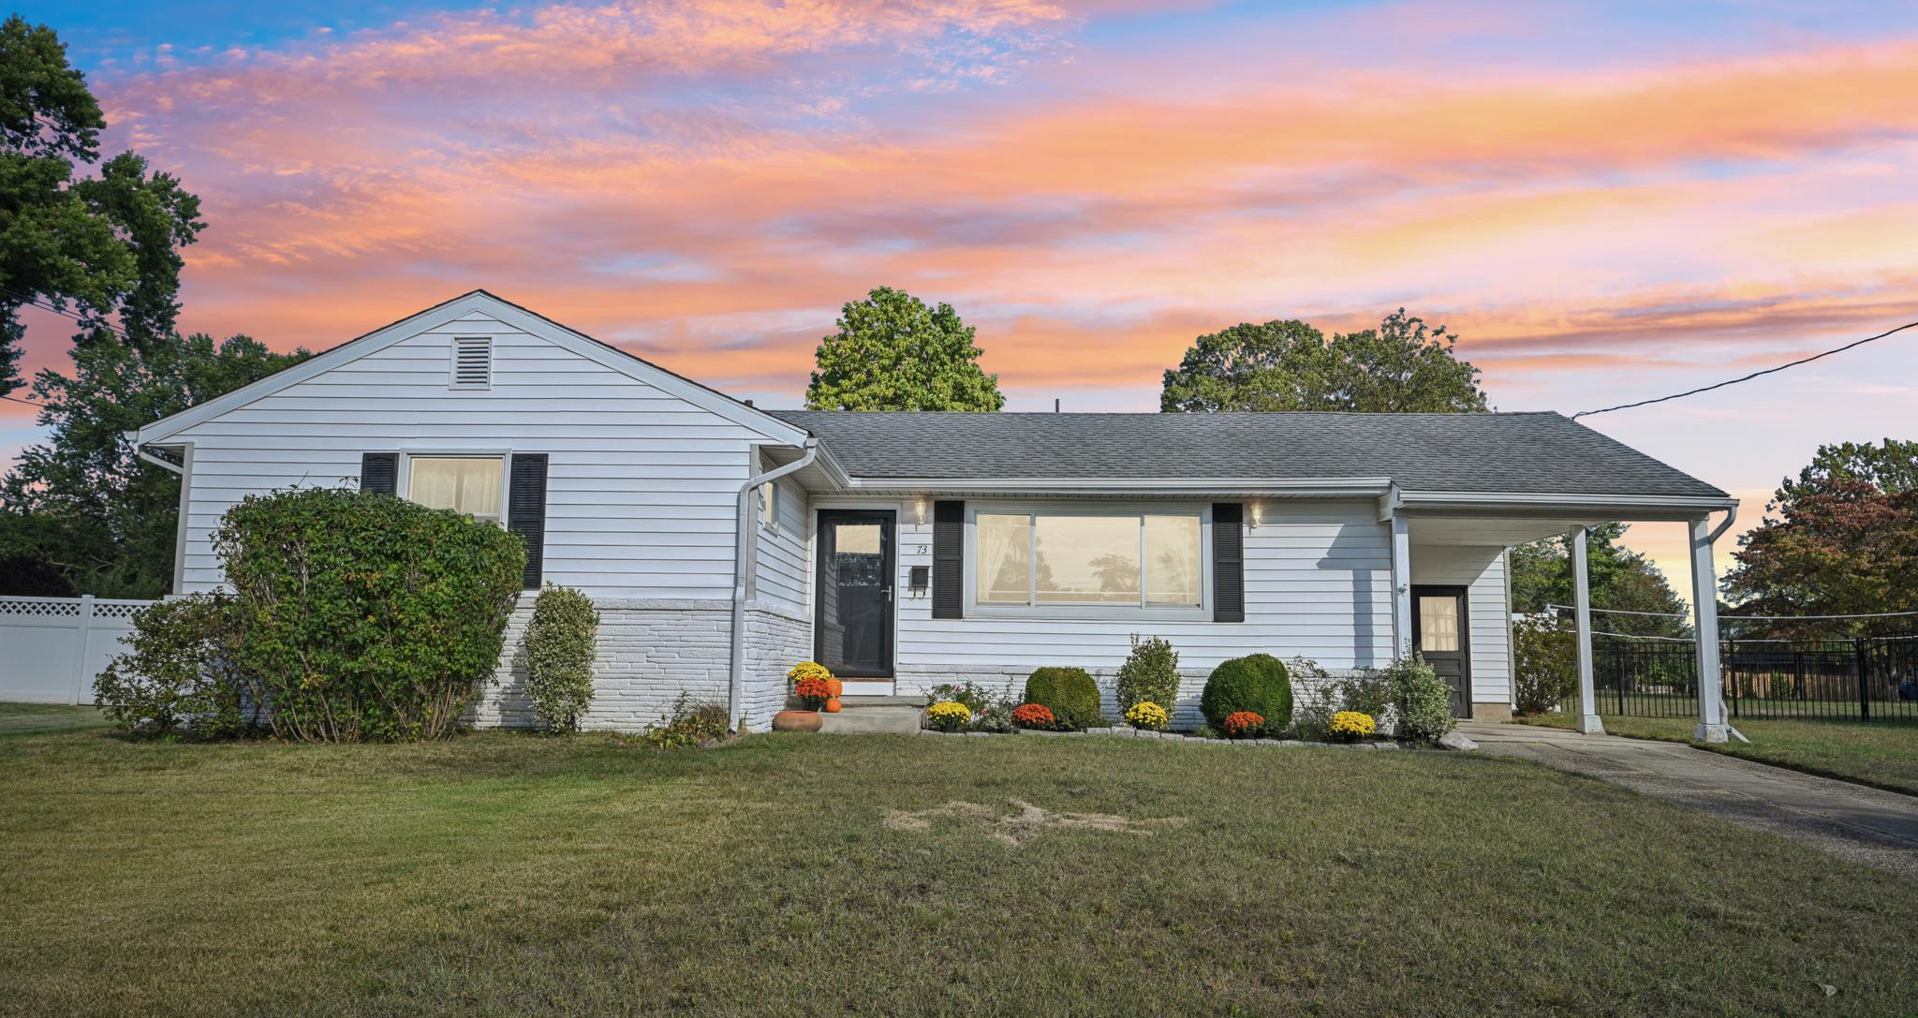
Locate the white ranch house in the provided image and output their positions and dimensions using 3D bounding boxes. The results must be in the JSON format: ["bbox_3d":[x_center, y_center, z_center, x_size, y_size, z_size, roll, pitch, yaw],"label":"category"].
[{"bbox_3d":[0.404,0.600,16.937,16.860,4.590,10.650,0,-7,2],"label":"white ranch house"}]

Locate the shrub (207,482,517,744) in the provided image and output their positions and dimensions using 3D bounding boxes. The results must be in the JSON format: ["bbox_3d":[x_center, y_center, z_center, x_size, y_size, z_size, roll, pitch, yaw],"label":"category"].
[{"bbox_3d":[-5.345,0.959,11.121,2.713,2.323,1.800,0,-7,2],"label":"shrub"}]

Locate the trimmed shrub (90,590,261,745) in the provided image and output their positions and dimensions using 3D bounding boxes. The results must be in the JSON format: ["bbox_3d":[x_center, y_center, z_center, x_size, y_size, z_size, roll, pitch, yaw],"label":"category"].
[{"bbox_3d":[-7.273,1.461,11.479,1.502,1.291,1.300,0,-7,2],"label":"trimmed shrub"}]

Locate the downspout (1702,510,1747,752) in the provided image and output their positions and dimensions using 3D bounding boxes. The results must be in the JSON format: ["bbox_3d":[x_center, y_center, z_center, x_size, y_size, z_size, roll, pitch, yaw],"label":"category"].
[{"bbox_3d":[8.490,1.255,13.628,0.400,2.660,0.350,0,-7,2],"label":"downspout"}]

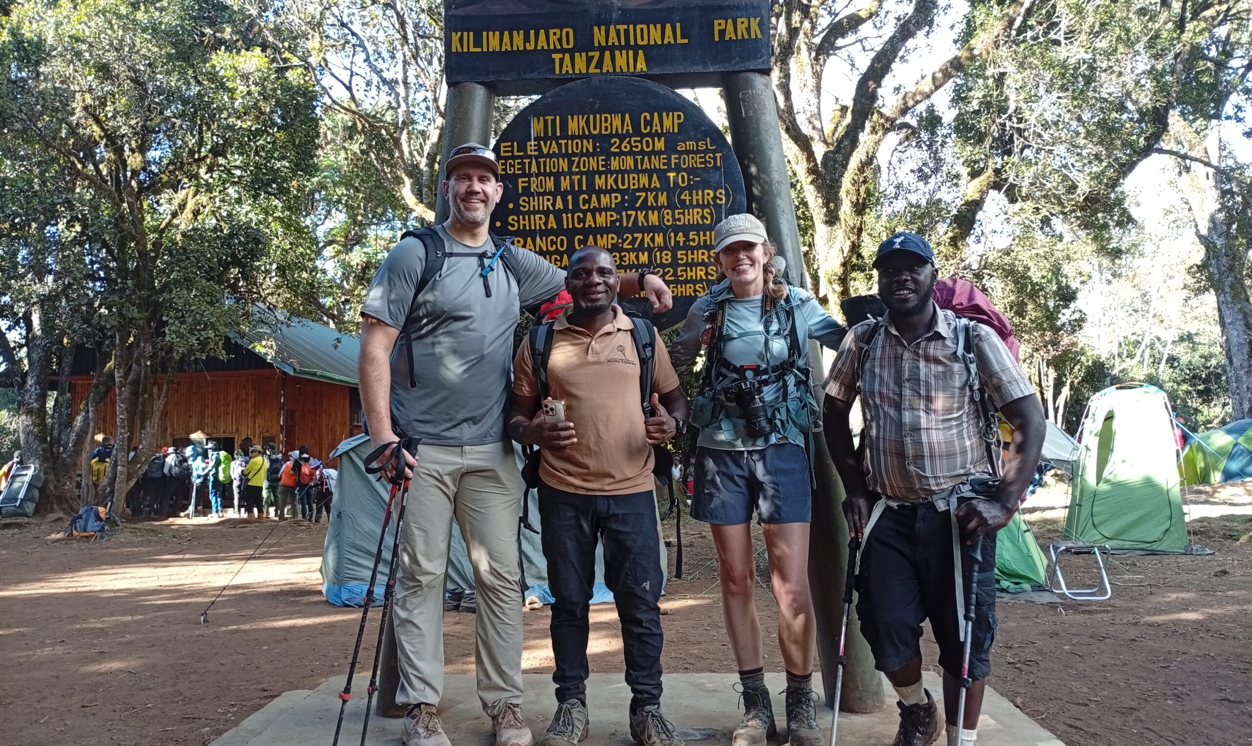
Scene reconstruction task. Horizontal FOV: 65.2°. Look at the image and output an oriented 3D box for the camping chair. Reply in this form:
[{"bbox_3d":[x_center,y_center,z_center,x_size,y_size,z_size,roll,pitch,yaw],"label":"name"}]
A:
[{"bbox_3d":[3.475,1.507,7.500,0.370,0.400,0.350,-1,-4,6],"label":"camping chair"}]

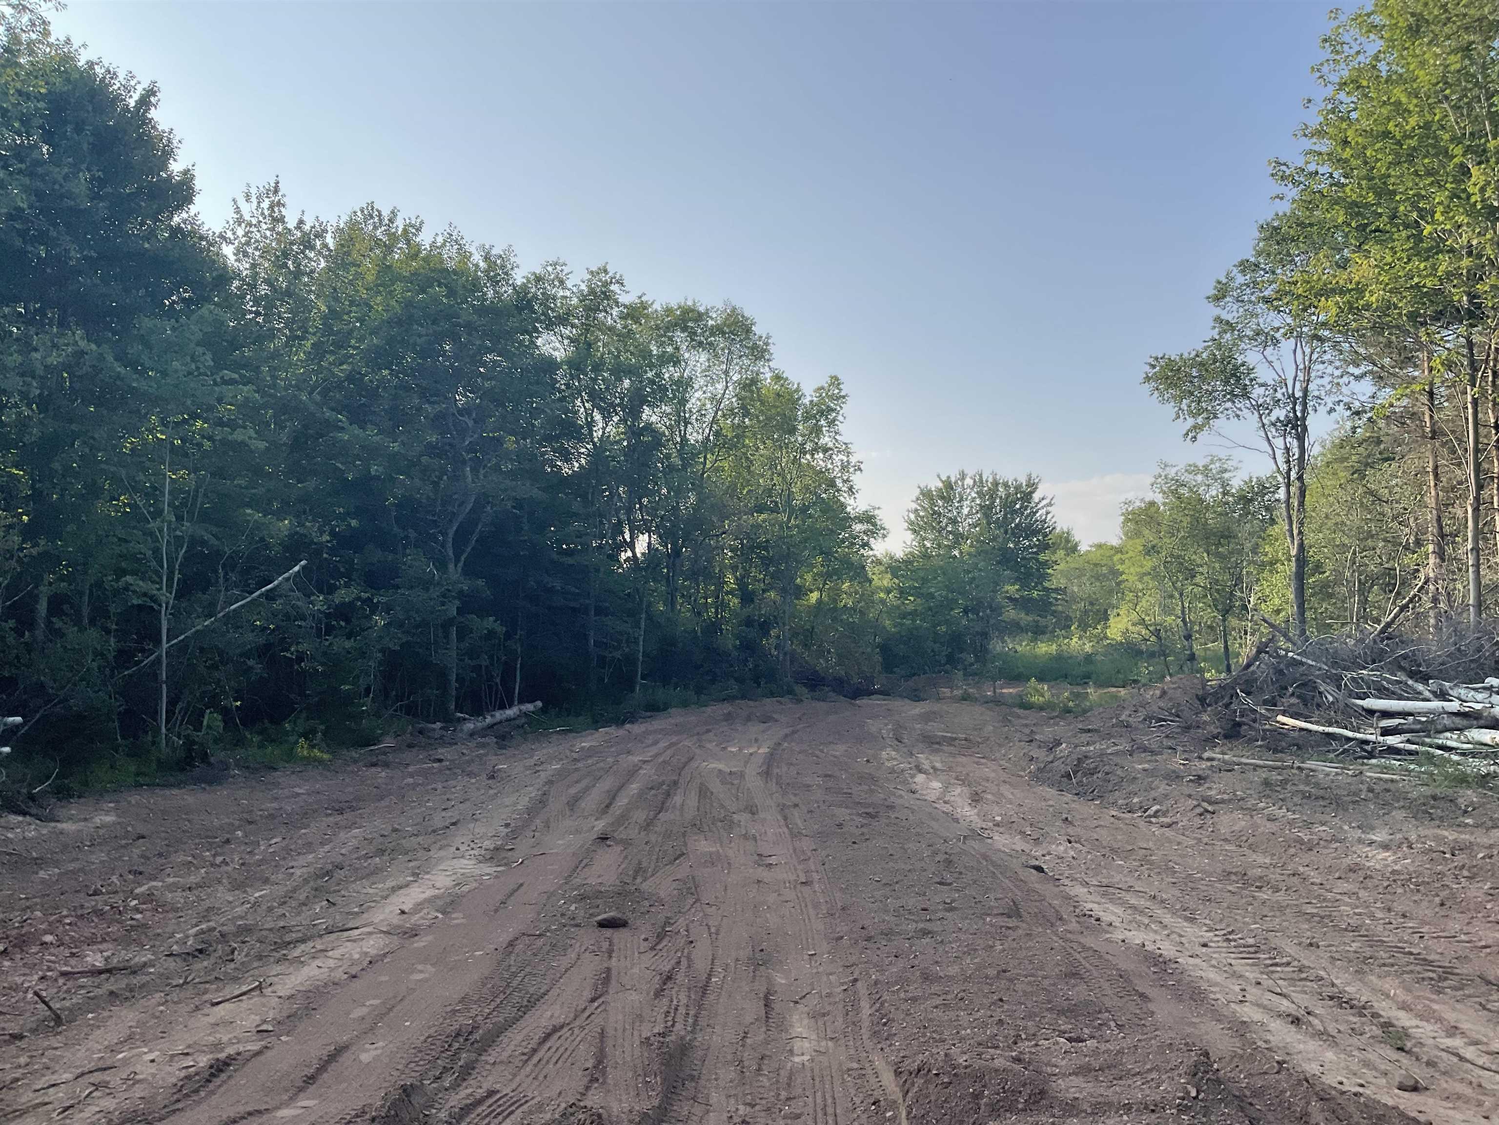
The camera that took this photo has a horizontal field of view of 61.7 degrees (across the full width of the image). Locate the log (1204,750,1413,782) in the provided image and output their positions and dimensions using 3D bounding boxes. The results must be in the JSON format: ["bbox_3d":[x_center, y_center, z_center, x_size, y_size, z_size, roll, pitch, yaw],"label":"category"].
[{"bbox_3d":[7.192,2.654,16.350,0.120,0.110,2.860,3,-3,-36],"label":"log"}]

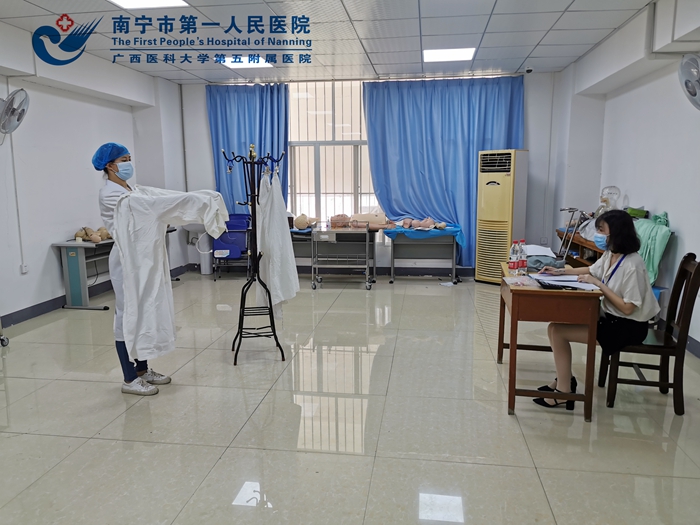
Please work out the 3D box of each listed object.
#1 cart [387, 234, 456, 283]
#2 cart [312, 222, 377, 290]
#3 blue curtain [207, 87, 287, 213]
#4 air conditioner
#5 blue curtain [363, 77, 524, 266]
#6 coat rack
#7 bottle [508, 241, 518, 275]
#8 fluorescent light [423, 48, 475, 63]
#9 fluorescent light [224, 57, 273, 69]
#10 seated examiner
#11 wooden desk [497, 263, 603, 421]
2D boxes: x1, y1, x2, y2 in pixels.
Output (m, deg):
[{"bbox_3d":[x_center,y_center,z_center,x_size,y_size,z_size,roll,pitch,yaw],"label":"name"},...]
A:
[{"bbox_3d":[1.003,-0.107,7.527,0.970,0.740,0.500,1,9,8],"label":"cart"},{"bbox_3d":[-0.082,-0.106,7.212,0.740,0.850,0.510,0,9,5],"label":"cart"},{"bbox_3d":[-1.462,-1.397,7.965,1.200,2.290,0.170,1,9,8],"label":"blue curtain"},{"bbox_3d":[2.030,-0.593,7.299,0.528,1.754,0.336,8,12,44],"label":"air conditioner"},{"bbox_3d":[1.272,-1.219,7.601,2.170,2.570,0.180,1,9,8],"label":"blue curtain"},{"bbox_3d":[-0.762,-0.079,4.329,0.460,1.690,0.460,-2,9,-11],"label":"coat rack"},{"bbox_3d":[1.115,-0.037,3.709,0.066,0.230,0.066,1,9,8],"label":"bottle"},{"bbox_3d":[1.126,-2.363,6.216,0.600,0.060,0.600,1,9,8],"label":"fluorescent light"},{"bbox_3d":[-1.246,-2.394,6.531,0.600,0.060,0.600,1,9,8],"label":"fluorescent light"},{"bbox_3d":[1.561,0.280,3.469,0.770,1.210,0.500,2,9,18],"label":"seated examiner"},{"bbox_3d":[1.289,0.475,3.666,0.485,0.770,1.030,2,9,13],"label":"wooden desk"}]

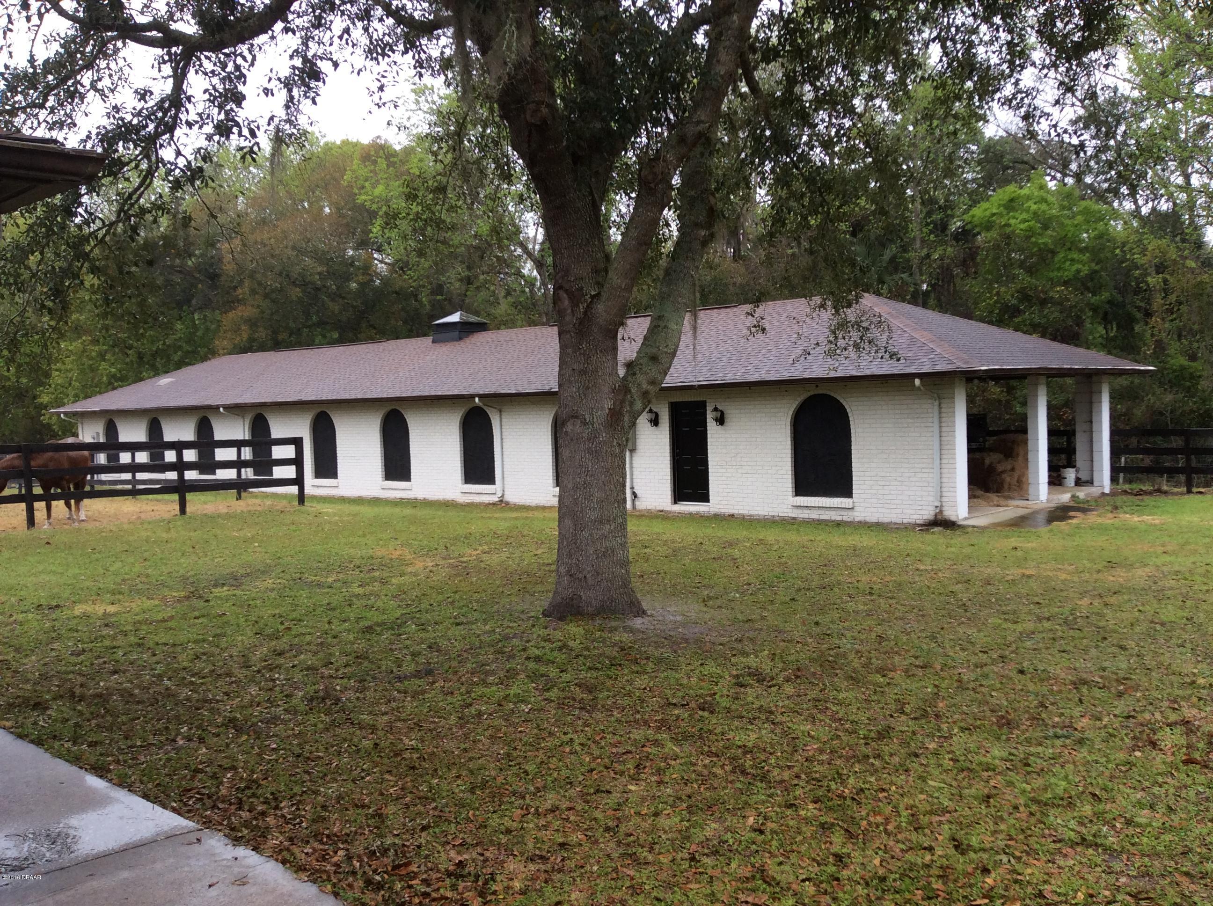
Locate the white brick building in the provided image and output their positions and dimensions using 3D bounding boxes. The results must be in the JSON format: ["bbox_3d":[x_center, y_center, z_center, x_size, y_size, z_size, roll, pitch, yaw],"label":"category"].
[{"bbox_3d":[-4.226,-1.365,33.148,35.050,4.605,8.856,0,4,42],"label":"white brick building"}]

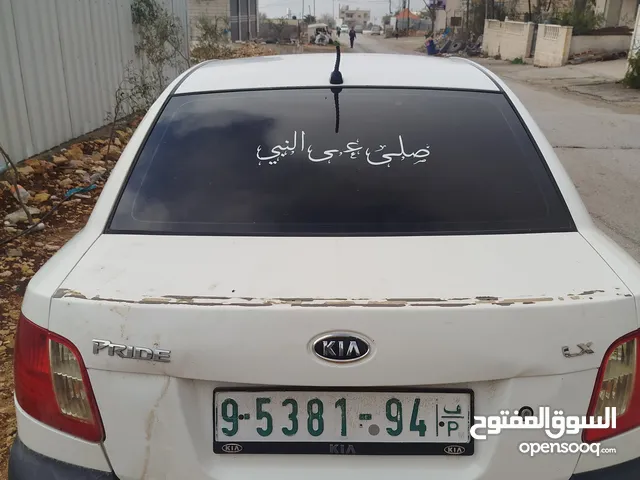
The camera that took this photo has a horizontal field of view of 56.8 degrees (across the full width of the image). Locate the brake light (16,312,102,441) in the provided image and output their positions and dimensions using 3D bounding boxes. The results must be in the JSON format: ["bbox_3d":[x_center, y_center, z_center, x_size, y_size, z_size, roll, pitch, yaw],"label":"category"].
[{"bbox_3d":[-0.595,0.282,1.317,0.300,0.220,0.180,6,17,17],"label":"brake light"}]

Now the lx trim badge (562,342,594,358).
[{"bbox_3d":[0.527,0.225,1.205,0.068,0.025,0.008,-4,3,-10],"label":"lx trim badge"}]

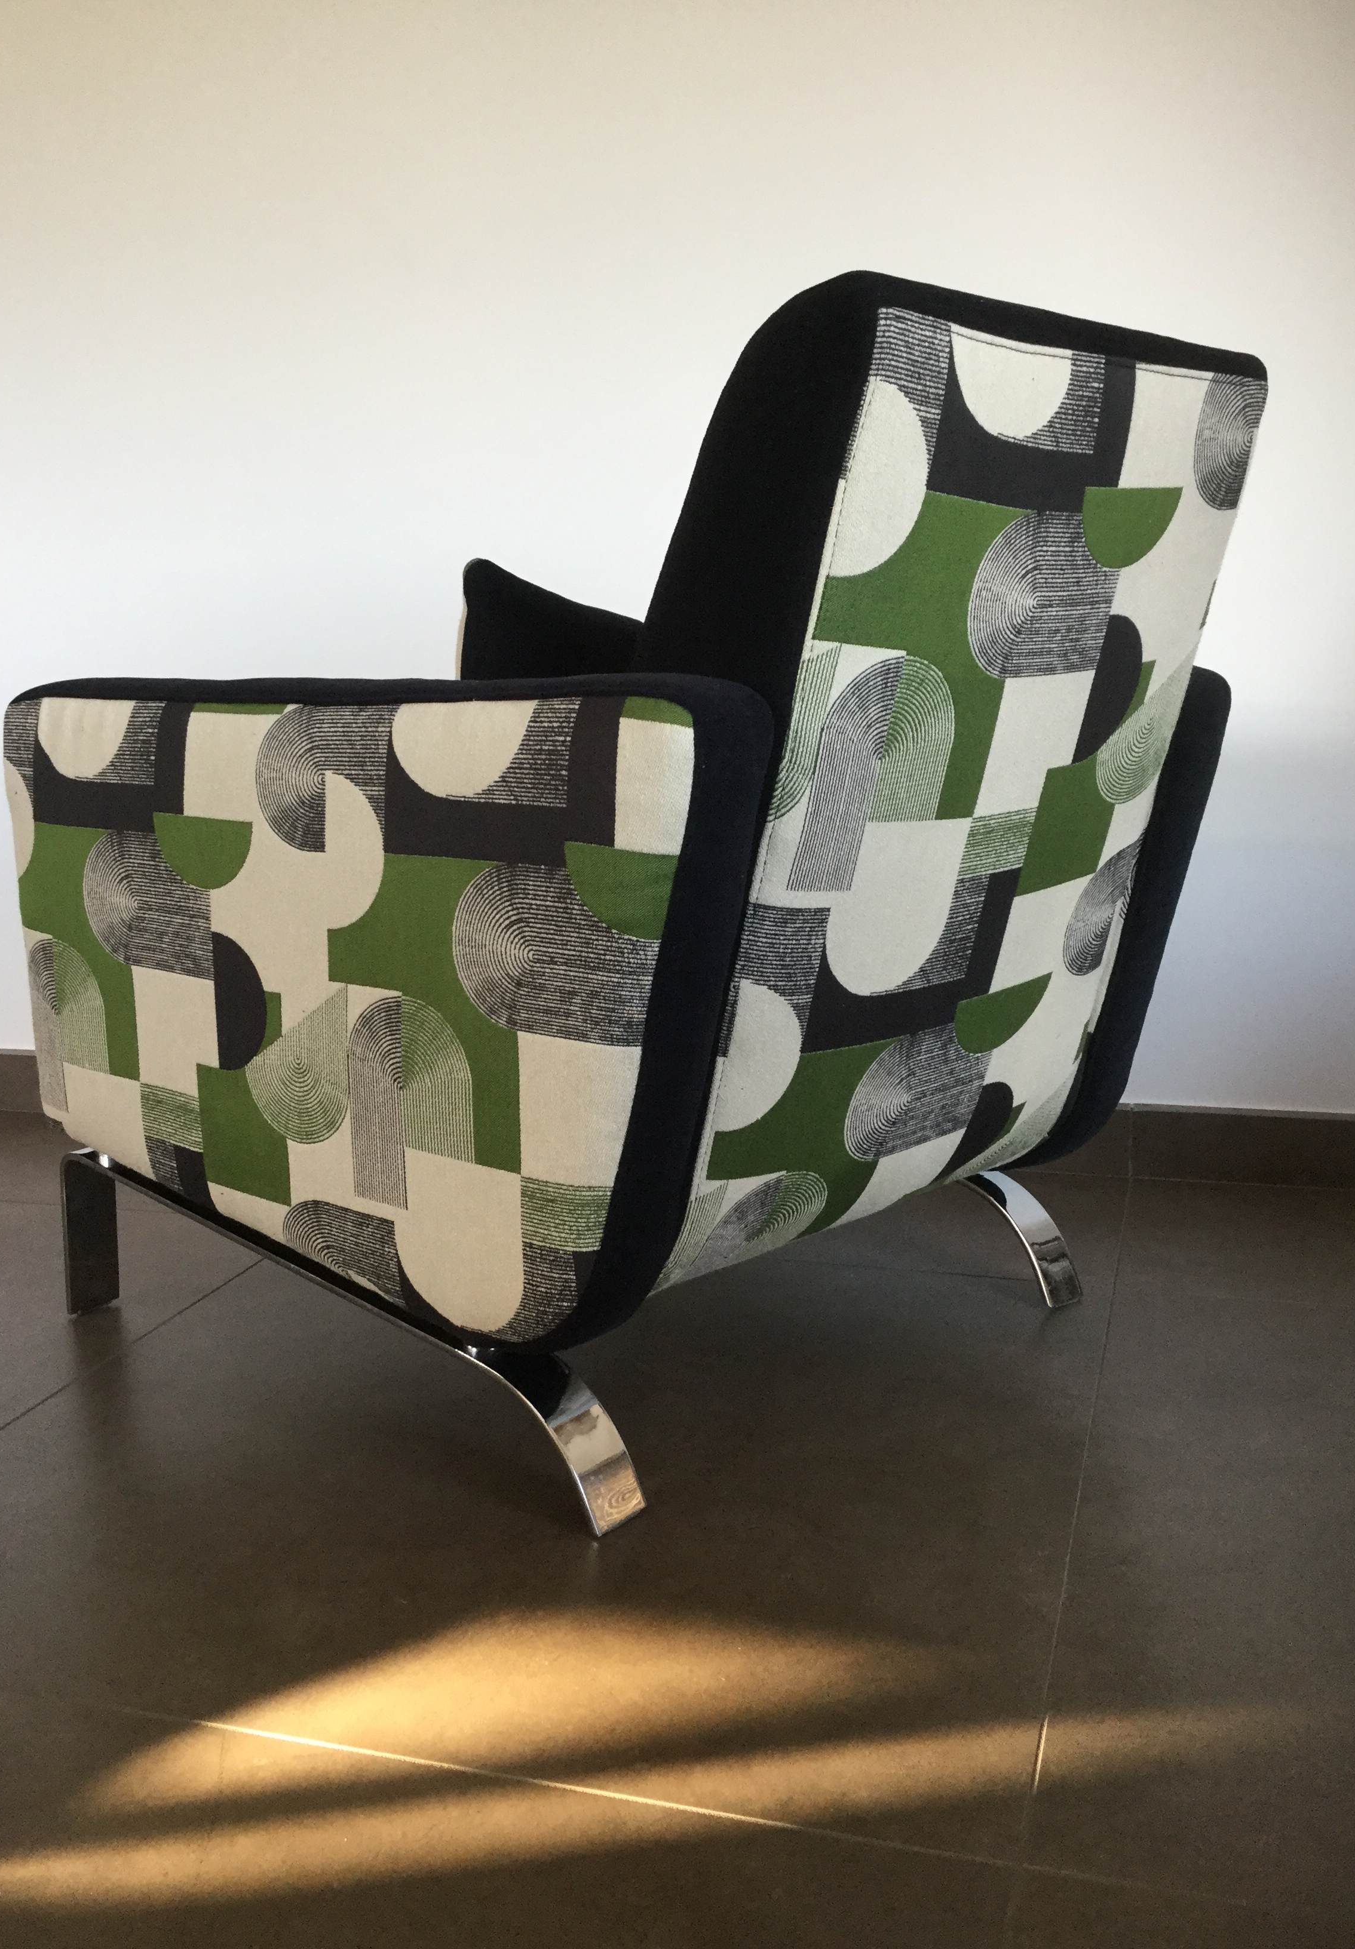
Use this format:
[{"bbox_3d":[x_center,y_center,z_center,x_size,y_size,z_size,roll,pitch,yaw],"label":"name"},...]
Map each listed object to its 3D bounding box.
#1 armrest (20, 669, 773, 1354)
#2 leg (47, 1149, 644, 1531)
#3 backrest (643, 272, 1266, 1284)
[{"bbox_3d":[-0.250,0.014,1.294,0.781,0.462,0.073,7,13,40],"label":"armrest"},{"bbox_3d":[-0.293,0.270,1.401,0.676,0.156,0.050,7,13,40],"label":"leg"},{"bbox_3d":[0.175,-0.132,1.262,0.138,0.649,0.503,26,26,37],"label":"backrest"}]

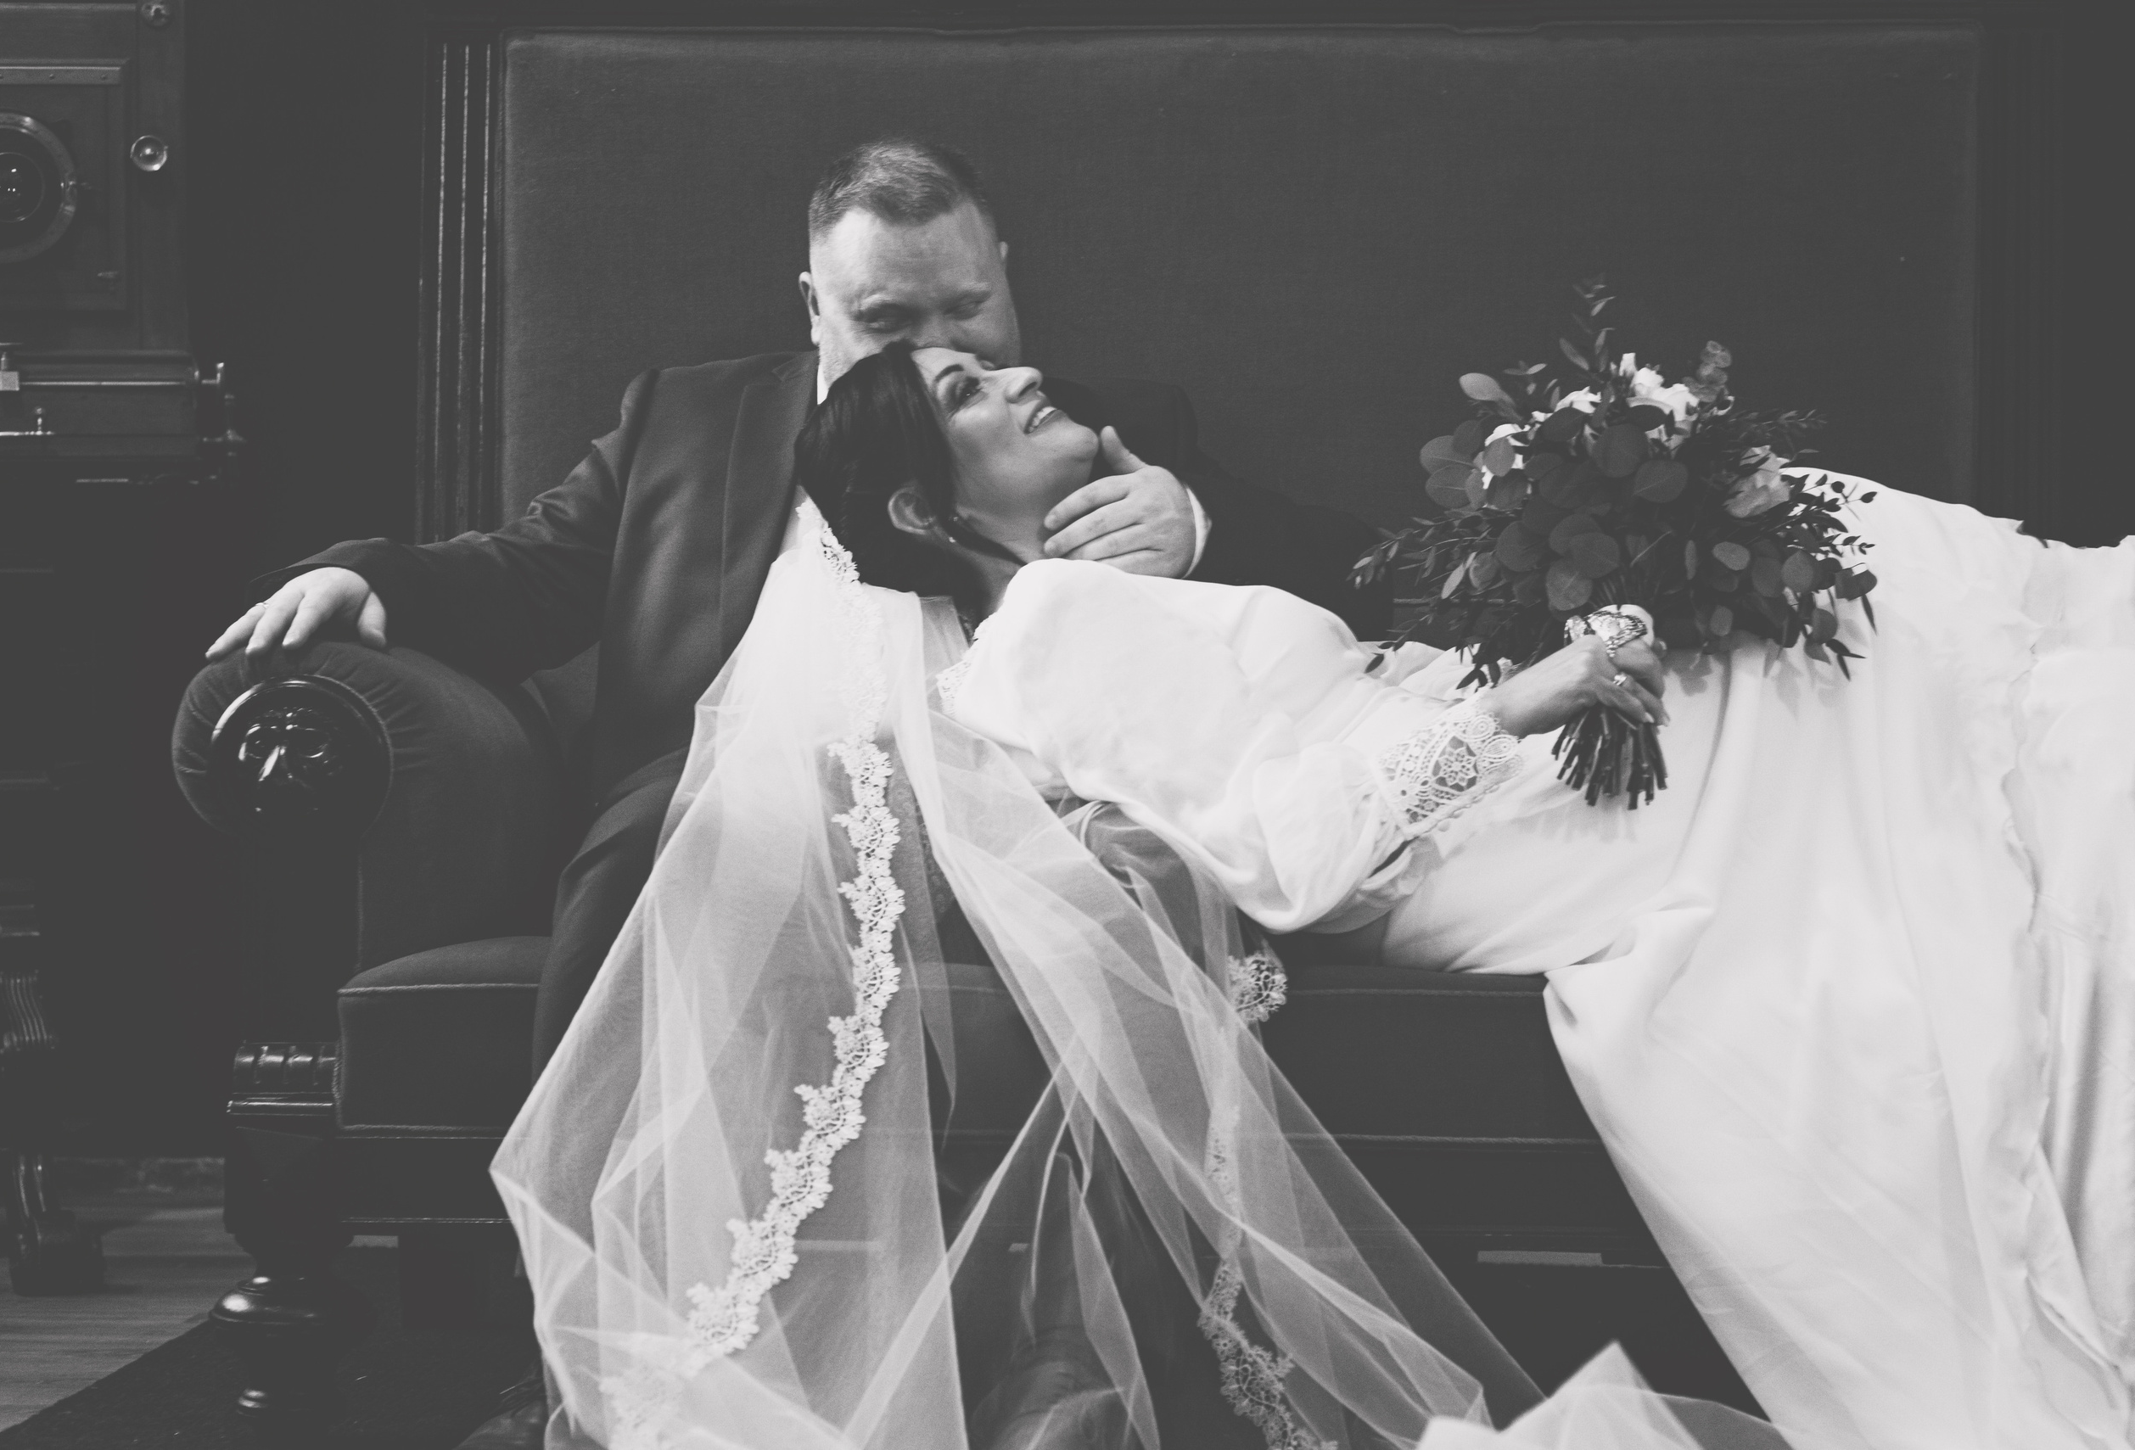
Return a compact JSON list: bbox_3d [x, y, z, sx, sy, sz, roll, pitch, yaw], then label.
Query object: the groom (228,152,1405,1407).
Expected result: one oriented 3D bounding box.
[{"bbox_3d":[-0.220,0.045,4.370,0.990,1.140,0.920,0,1,-1],"label":"groom"}]

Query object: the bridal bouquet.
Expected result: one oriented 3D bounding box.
[{"bbox_3d":[0.460,-0.152,4.280,0.430,0.440,0.370,0,1,3],"label":"bridal bouquet"}]

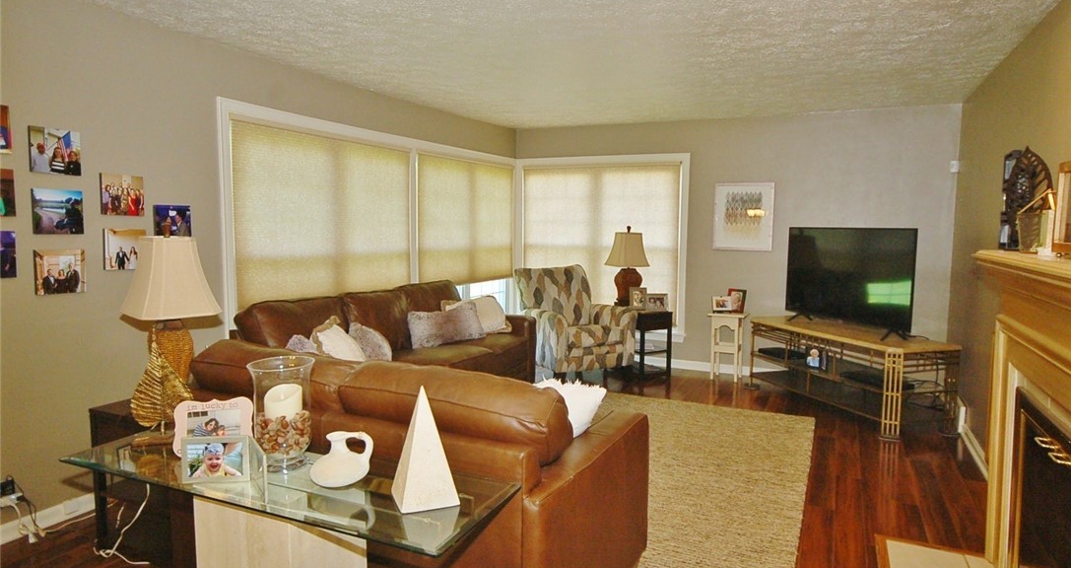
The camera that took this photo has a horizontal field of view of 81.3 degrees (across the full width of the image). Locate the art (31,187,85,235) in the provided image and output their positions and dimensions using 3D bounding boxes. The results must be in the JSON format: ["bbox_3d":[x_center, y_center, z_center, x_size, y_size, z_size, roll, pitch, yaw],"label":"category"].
[{"bbox_3d":[-2.207,-0.330,2.884,0.022,0.203,0.198,3,7,25],"label":"art"}]

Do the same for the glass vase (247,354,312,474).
[{"bbox_3d":[-0.763,0.400,1.913,0.200,0.320,0.200,-2,6,-22],"label":"glass vase"}]

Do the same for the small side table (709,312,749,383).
[{"bbox_3d":[1.773,0.579,5.789,0.315,0.616,0.270,3,7,25],"label":"small side table"}]

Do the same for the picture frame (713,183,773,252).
[{"bbox_3d":[1.945,-0.626,5.835,0.523,0.629,0.030,3,6,26],"label":"picture frame"}]

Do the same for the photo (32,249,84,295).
[{"bbox_3d":[-2.208,-0.054,2.913,0.022,0.203,0.206,3,6,26],"label":"photo"}]

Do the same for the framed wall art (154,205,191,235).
[{"bbox_3d":[-1.969,-0.323,3.392,0.022,0.203,0.200,3,7,25],"label":"framed wall art"}]

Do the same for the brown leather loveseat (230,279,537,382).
[{"bbox_3d":[-0.946,0.533,4.462,0.950,0.940,2.340,3,6,26],"label":"brown leather loveseat"}]

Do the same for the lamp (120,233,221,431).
[{"bbox_3d":[-1.554,0.142,2.651,0.360,0.770,0.355,5,7,44],"label":"lamp"}]

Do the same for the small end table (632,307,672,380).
[{"bbox_3d":[1.024,0.544,6.048,0.330,0.620,0.520,-2,6,-24],"label":"small end table"}]

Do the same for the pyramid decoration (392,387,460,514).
[{"bbox_3d":[-0.297,0.429,1.684,0.149,0.311,0.149,-2,6,-19],"label":"pyramid decoration"}]

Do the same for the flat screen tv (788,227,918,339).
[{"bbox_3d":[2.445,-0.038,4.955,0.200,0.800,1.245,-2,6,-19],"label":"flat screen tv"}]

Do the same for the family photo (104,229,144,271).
[{"bbox_3d":[-2.082,-0.172,3.170,0.022,0.205,0.198,3,7,25],"label":"family photo"}]

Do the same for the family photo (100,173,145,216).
[{"bbox_3d":[-2.079,-0.445,3.142,0.022,0.203,0.198,3,7,25],"label":"family photo"}]

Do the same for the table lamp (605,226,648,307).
[{"bbox_3d":[0.903,-0.170,6.078,0.335,0.780,0.335,-2,6,-24],"label":"table lamp"}]

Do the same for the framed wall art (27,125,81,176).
[{"bbox_3d":[-2.200,-0.609,2.871,0.022,0.203,0.206,3,6,26],"label":"framed wall art"}]

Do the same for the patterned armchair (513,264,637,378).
[{"bbox_3d":[0.356,0.361,6.042,0.820,1.000,0.920,-2,6,-24],"label":"patterned armchair"}]

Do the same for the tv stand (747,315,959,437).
[{"bbox_3d":[2.390,0.671,4.890,0.560,0.630,1.460,-2,6,-19],"label":"tv stand"}]

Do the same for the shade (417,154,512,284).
[{"bbox_3d":[-0.634,-0.595,6.043,0.050,1.180,1.700,3,7,25],"label":"shade"}]

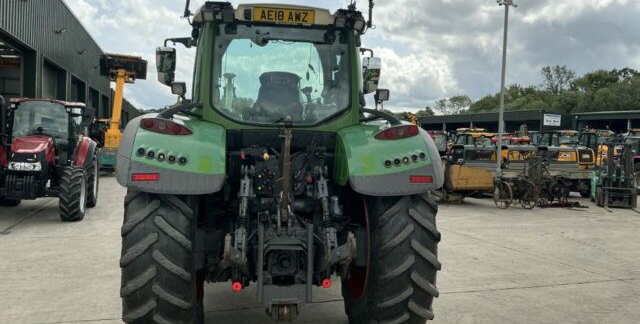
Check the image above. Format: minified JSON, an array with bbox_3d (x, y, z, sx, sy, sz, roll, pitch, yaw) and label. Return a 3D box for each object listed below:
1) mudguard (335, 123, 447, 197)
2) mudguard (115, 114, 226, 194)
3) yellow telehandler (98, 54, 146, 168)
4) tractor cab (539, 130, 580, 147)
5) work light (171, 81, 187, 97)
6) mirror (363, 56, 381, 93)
[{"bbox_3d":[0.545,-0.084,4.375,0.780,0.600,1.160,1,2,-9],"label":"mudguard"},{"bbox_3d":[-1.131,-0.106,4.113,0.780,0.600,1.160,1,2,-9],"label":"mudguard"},{"bbox_3d":[-10.348,-2.725,26.663,2.400,5.900,4.800,1,3,-15],"label":"yellow telehandler"},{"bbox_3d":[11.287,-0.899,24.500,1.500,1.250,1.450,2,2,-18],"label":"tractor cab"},{"bbox_3d":[-1.153,-0.597,4.230,0.105,0.105,0.080,2,9,5],"label":"work light"},{"bbox_3d":[0.602,-1.007,6.050,0.210,0.450,0.120,1,2,6],"label":"mirror"}]

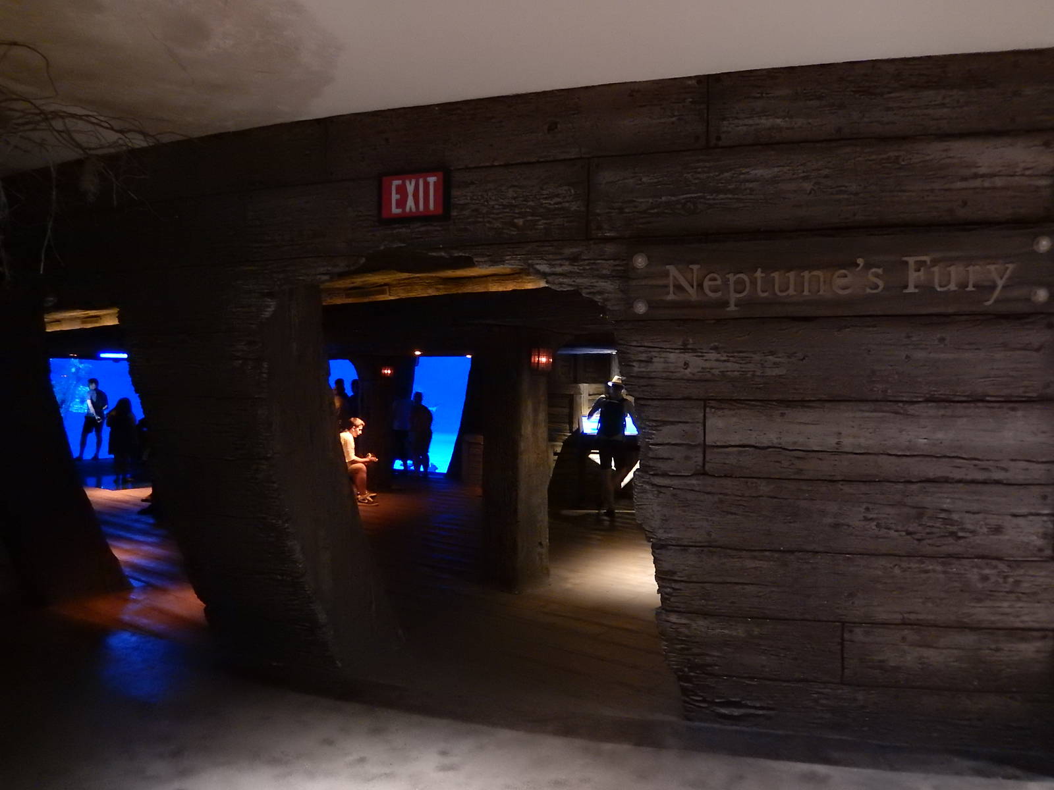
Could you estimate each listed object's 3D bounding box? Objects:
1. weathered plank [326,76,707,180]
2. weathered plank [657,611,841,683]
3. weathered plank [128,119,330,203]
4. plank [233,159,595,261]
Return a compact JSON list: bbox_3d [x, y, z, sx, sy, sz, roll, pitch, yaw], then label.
[{"bbox_3d":[-0.104,-1.226,3.553,1.841,0.319,0.095,0,0,16],"label":"weathered plank"},{"bbox_3d":[0.991,1.114,3.431,0.792,0.267,0.075,0,4,12],"label":"weathered plank"},{"bbox_3d":[-1.592,-1.226,4.049,1.312,0.319,0.079,0,0,21],"label":"weathered plank"},{"bbox_3d":[-0.615,-0.881,3.710,1.883,0.369,0.094,0,0,18],"label":"plank"}]

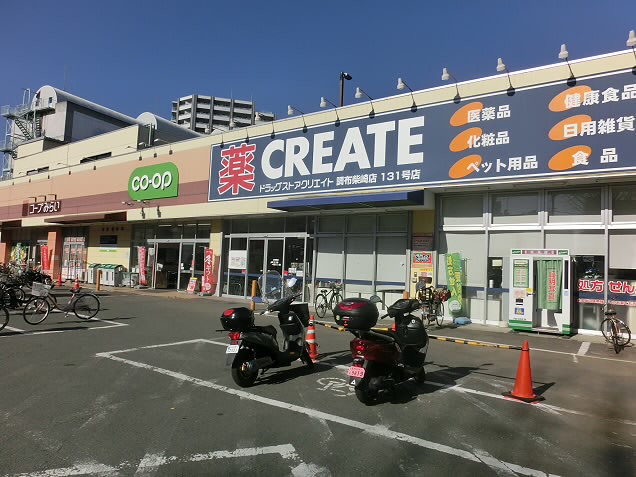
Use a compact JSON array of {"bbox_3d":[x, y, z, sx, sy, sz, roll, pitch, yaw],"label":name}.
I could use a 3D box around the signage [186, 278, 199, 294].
[{"bbox_3d":[-5.582,2.108,19.785,0.480,0.740,0.360,0,-5,34],"label":"signage"}]

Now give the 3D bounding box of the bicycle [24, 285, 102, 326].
[{"bbox_3d":[-5.906,1.426,10.180,0.560,1.010,1.720,0,-4,34],"label":"bicycle"}]

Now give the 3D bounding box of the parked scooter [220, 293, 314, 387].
[{"bbox_3d":[-0.478,1.188,5.637,0.660,1.180,1.750,0,-5,34],"label":"parked scooter"}]

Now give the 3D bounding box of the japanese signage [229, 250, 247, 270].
[{"bbox_3d":[-3.238,0.861,17.649,0.980,0.750,0.030,0,-5,34],"label":"japanese signage"}]

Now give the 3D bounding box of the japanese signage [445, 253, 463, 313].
[{"bbox_3d":[3.895,1.265,12.676,0.530,1.750,0.120,0,-4,34],"label":"japanese signage"}]

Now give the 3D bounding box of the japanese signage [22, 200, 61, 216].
[{"bbox_3d":[-16.888,-1.836,26.865,4.950,0.750,0.200,0,-5,34],"label":"japanese signage"}]

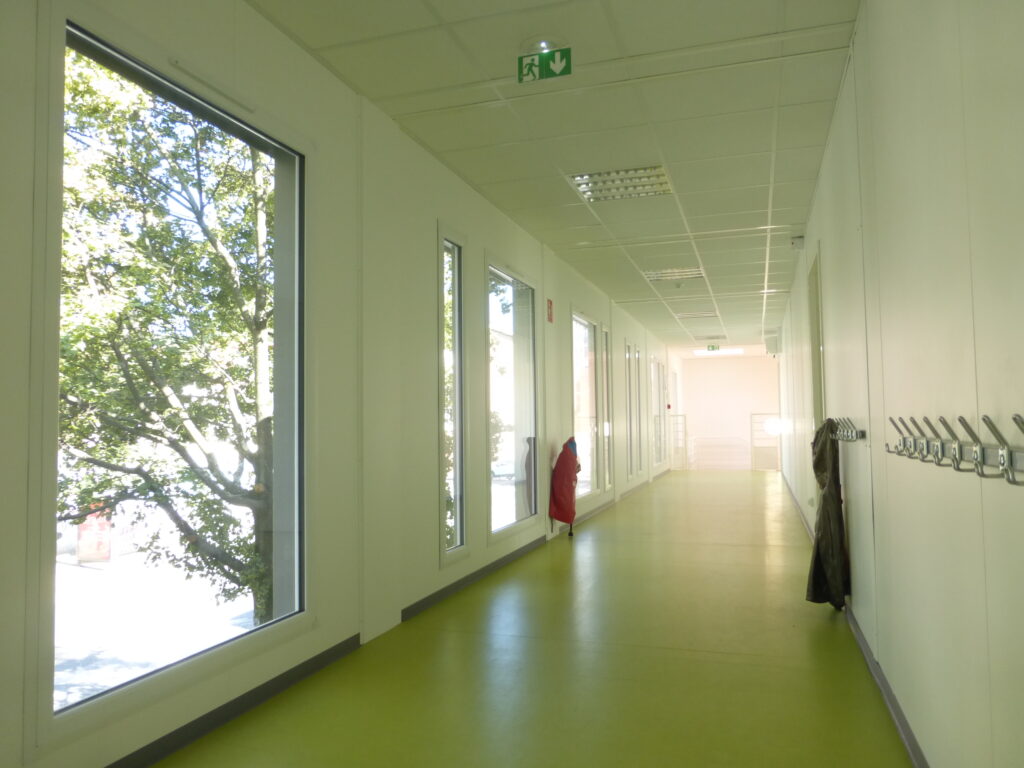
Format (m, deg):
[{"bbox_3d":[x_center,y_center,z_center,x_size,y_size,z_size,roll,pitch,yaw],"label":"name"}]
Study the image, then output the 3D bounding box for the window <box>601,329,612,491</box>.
[{"bbox_3d":[1.105,0.311,8.471,0.060,1.870,0.420,-1,-3,19],"label":"window"}]

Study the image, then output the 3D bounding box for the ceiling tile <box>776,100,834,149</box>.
[{"bbox_3d":[1.495,-1.325,3.637,0.271,0.020,0.615,-1,-3,19],"label":"ceiling tile"}]

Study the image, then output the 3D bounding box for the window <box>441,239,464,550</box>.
[{"bbox_3d":[-0.369,0.064,4.226,0.060,1.825,0.320,-1,-3,19],"label":"window"}]

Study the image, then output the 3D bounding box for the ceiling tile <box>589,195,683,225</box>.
[{"bbox_3d":[0.908,-1.250,5.113,0.600,0.020,0.598,-1,-3,19],"label":"ceiling tile"}]

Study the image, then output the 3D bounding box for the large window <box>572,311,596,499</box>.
[{"bbox_3d":[0.745,0.236,7.357,0.080,1.793,1.058,-1,-3,19],"label":"large window"}]

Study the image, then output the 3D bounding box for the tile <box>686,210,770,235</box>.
[{"bbox_3d":[1.651,-1.236,5.423,0.601,0.020,0.475,-1,-3,19],"label":"tile"}]

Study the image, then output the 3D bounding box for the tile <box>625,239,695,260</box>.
[{"bbox_3d":[1.314,-1.190,6.292,0.600,0.020,0.505,-1,-3,19],"label":"tile"}]

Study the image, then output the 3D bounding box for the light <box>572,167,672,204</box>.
[{"bbox_3d":[0.714,-1.303,4.551,0.600,0.080,0.595,-1,-3,19],"label":"light"}]

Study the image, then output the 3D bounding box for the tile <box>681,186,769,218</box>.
[{"bbox_3d":[1.473,-1.261,4.910,0.601,0.020,0.580,-1,-3,19],"label":"tile"}]

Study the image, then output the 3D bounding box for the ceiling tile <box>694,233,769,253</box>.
[{"bbox_3d":[1.882,-1.205,6.097,0.601,0.020,0.505,-1,-3,19],"label":"ceiling tile"}]

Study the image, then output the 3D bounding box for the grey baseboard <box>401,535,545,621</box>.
[{"bbox_3d":[-0.133,1.225,4.722,0.012,0.064,2.545,-1,-3,19],"label":"grey baseboard"}]

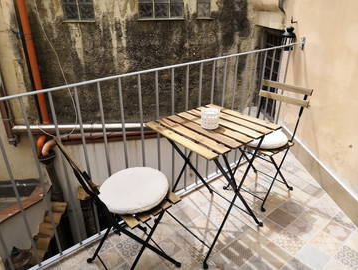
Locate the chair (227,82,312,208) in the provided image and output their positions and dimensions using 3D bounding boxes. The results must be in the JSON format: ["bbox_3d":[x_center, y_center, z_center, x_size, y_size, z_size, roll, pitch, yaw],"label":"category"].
[{"bbox_3d":[0.627,0.059,2.053,0.406,0.800,0.386,-19,30,-37],"label":"chair"}]

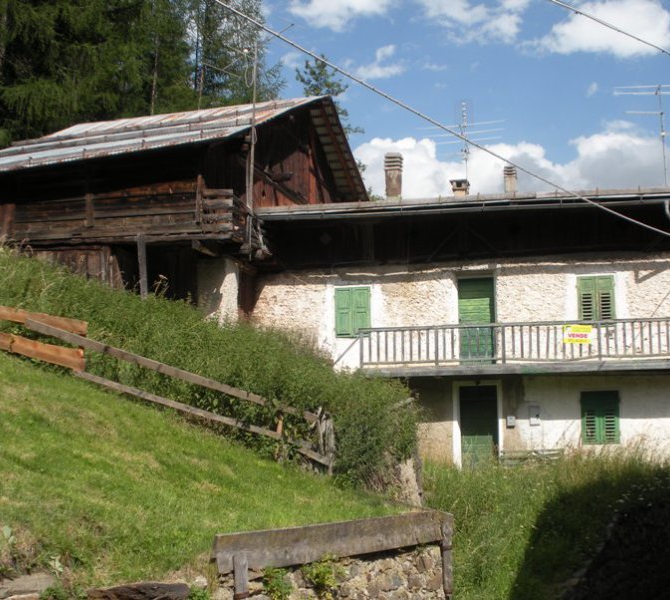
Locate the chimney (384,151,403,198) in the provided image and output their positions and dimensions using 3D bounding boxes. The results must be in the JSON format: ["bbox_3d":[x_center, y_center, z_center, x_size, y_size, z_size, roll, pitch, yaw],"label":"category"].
[{"bbox_3d":[1.526,-3.158,25.799,0.425,1.236,0.425,-2,-8,12],"label":"chimney"}]

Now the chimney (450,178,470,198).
[{"bbox_3d":[3.240,-2.797,25.797,0.451,0.591,0.451,-2,-8,12],"label":"chimney"}]

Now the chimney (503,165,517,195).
[{"bbox_3d":[4.771,-3.169,26.997,0.331,0.881,0.331,-2,-8,12],"label":"chimney"}]

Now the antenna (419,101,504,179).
[{"bbox_3d":[3.426,-4.212,26.197,2.250,2.171,1.300,-3,-8,16],"label":"antenna"}]

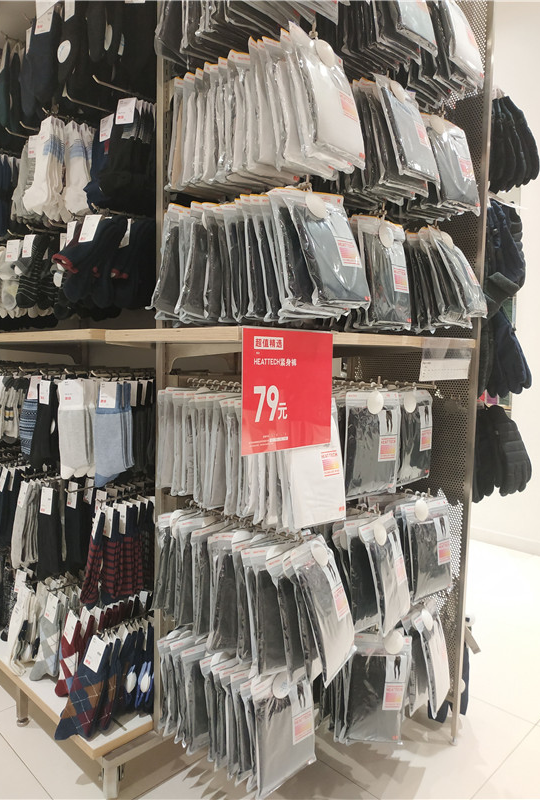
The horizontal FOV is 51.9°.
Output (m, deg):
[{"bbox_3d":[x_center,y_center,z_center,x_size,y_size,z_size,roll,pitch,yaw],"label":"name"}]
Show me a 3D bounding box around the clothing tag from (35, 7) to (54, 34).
[{"bbox_3d":[-0.617,-1.040,1.520,0.048,0.075,0.006,3,-8,17],"label":"clothing tag"}]

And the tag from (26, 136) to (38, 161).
[{"bbox_3d":[-0.712,-0.764,1.677,0.045,0.066,0.004,10,6,26],"label":"tag"}]

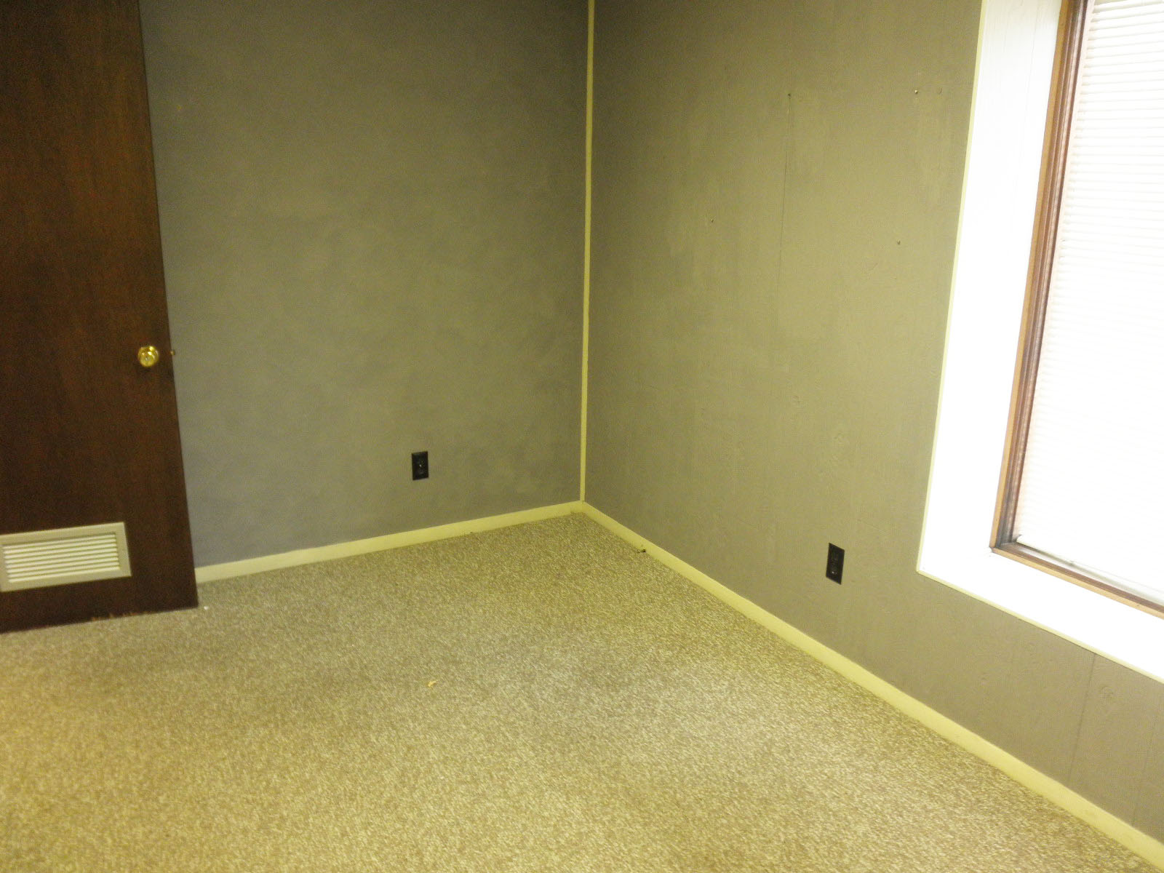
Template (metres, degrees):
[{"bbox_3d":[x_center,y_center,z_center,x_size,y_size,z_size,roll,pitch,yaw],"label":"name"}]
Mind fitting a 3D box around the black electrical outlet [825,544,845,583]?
[{"bbox_3d":[0.798,0.402,2.974,0.010,0.115,0.070,-8,17,-28],"label":"black electrical outlet"}]

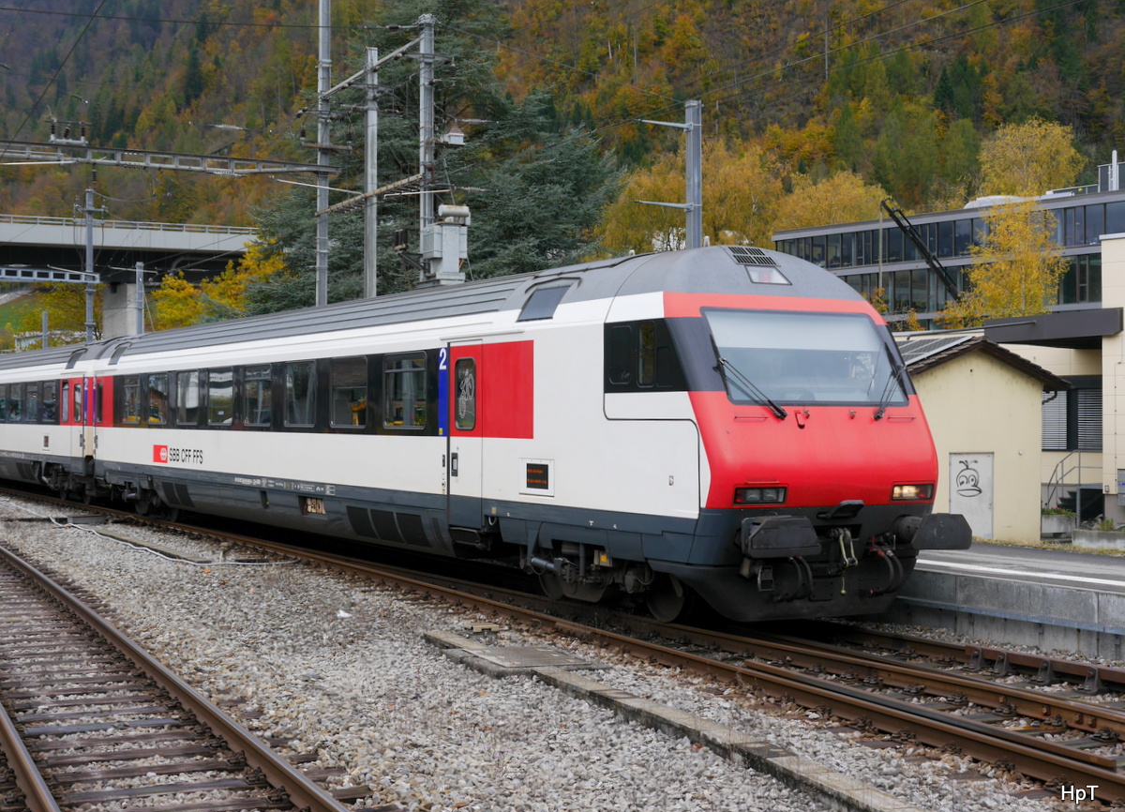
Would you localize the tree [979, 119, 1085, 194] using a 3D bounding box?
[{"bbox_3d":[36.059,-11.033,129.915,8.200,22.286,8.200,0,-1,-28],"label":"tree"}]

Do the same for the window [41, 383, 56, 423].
[{"bbox_3d":[-12.453,-0.091,41.015,0.060,1.000,1.400,0,-1,-28],"label":"window"}]

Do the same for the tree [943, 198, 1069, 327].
[{"bbox_3d":[19.639,-2.790,74.951,5.400,12.853,5.400,0,-1,-28],"label":"tree"}]

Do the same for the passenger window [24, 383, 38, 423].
[{"bbox_3d":[-13.454,-0.083,42.849,0.060,1.000,1.400,0,-1,-28],"label":"passenger window"}]

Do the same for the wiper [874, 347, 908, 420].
[{"bbox_3d":[3.239,-0.255,17.042,0.580,0.920,0.120,0,-32,-28],"label":"wiper"}]

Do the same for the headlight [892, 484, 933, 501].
[{"bbox_3d":[3.469,0.855,16.780,0.550,0.165,0.100,0,-1,-28],"label":"headlight"}]

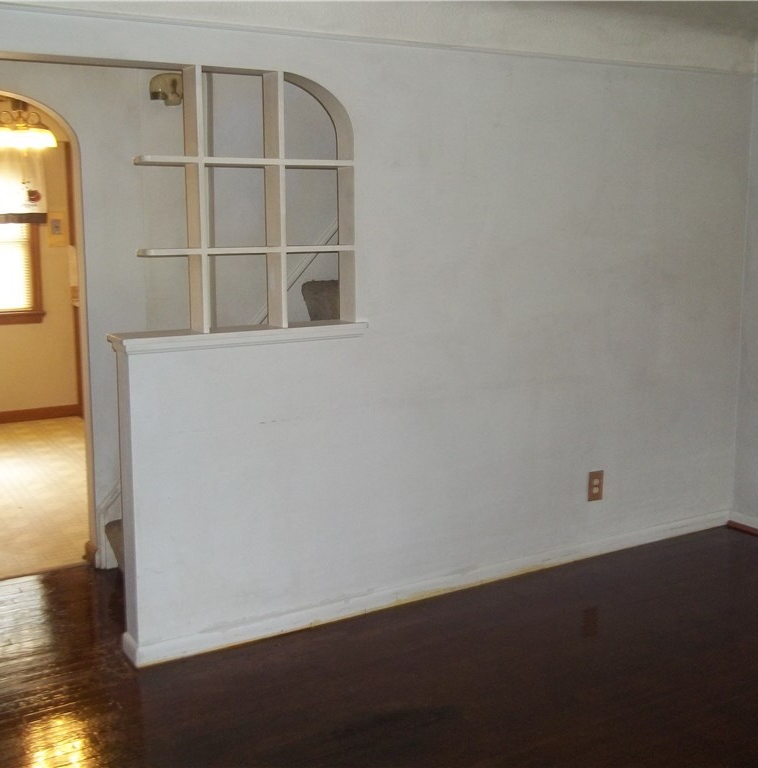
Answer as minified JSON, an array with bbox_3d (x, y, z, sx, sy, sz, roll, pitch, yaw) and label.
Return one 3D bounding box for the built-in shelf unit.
[{"bbox_3d":[-0.466,-0.626,3.278,0.796,0.869,0.140,-6,11,-29],"label":"built-in shelf unit"}]

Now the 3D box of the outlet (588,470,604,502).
[{"bbox_3d":[0.970,0.457,4.217,0.085,0.136,0.008,-6,11,-29],"label":"outlet"}]

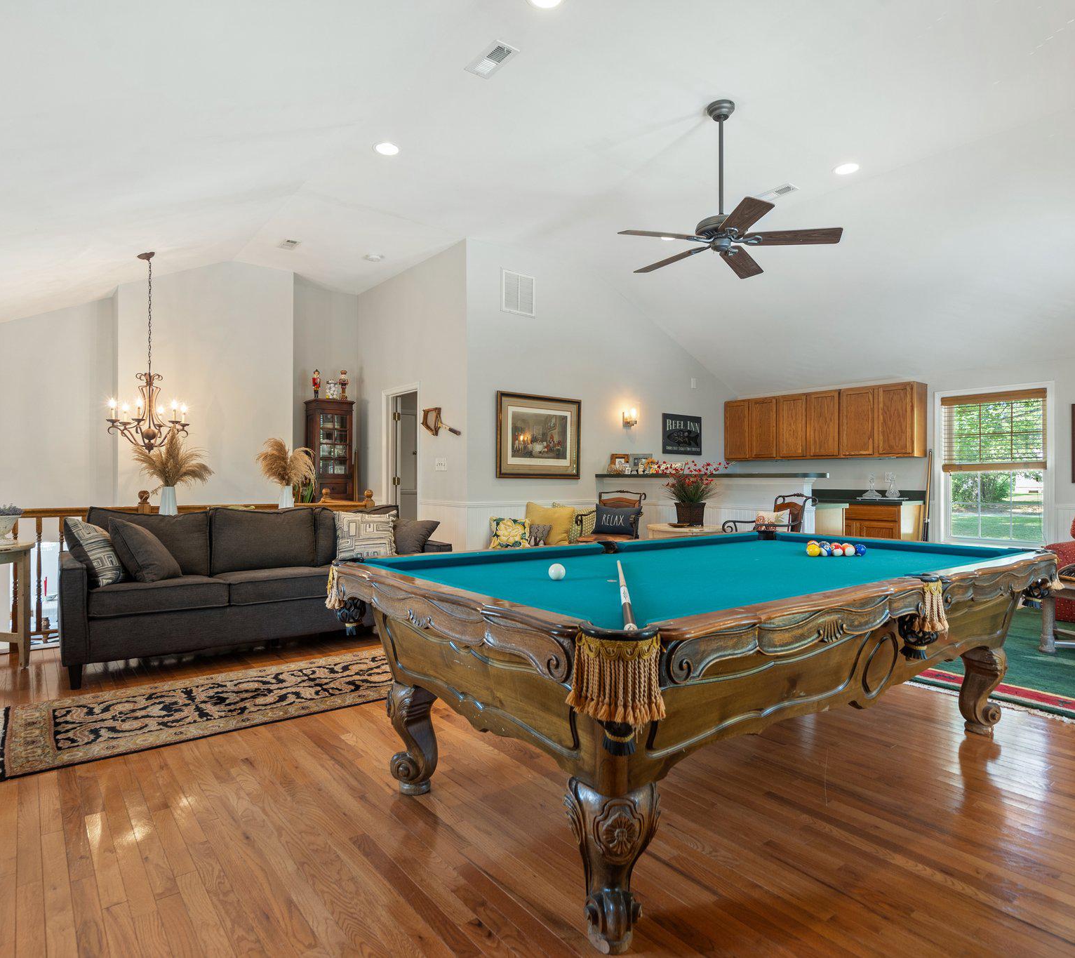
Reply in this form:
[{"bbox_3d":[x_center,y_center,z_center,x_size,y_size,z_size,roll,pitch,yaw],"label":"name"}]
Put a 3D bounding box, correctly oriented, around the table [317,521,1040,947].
[{"bbox_3d":[0.791,0.714,2.664,2.804,0.822,1.589,0,0,-37],"label":"table"}]

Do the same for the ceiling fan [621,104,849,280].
[{"bbox_3d":[1.103,-1.823,3.844,1.300,0.915,1.300,0,0,-39],"label":"ceiling fan"}]

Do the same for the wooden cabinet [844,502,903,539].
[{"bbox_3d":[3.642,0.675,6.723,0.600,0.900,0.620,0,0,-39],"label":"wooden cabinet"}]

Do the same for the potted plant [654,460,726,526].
[{"bbox_3d":[1.200,0.105,5.000,0.500,0.530,0.560,0,0,-39],"label":"potted plant"}]

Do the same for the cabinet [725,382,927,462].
[{"bbox_3d":[3.210,-0.599,7.376,0.320,0.762,2.220,0,0,-39],"label":"cabinet"}]

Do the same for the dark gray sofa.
[{"bbox_3d":[-1.827,0.654,4.378,2.270,0.910,0.910,0,0,-34],"label":"dark gray sofa"}]

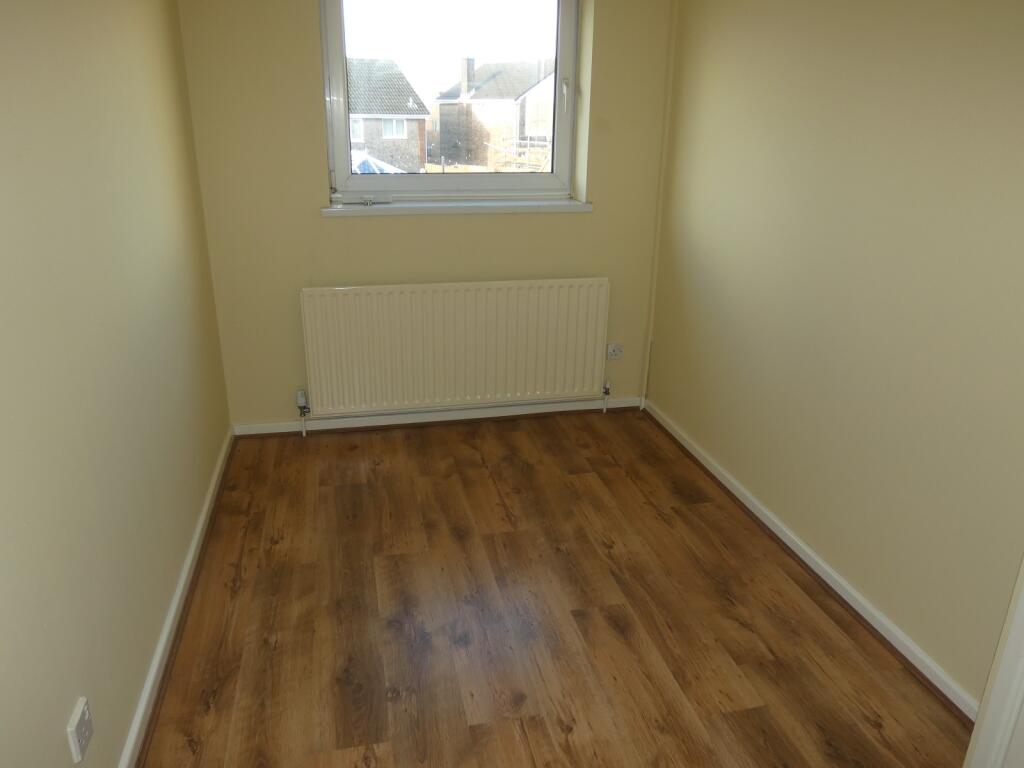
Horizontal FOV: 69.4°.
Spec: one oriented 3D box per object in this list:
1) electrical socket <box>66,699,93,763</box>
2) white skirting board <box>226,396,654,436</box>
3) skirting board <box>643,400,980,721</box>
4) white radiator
[{"bbox_3d":[-0.841,0.673,1.442,0.013,0.085,0.085,-4,20,-12],"label":"electrical socket"},{"bbox_3d":[-0.308,0.155,3.662,2.052,0.060,0.019,-4,20,-12],"label":"white skirting board"},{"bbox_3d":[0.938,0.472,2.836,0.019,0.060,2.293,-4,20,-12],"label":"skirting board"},{"bbox_3d":[-0.242,-0.184,3.527,1.422,0.609,0.060,-4,20,-12],"label":"white radiator"}]

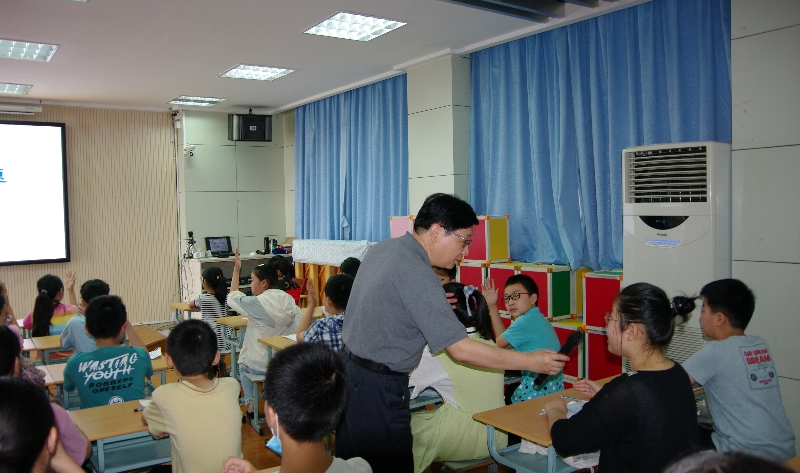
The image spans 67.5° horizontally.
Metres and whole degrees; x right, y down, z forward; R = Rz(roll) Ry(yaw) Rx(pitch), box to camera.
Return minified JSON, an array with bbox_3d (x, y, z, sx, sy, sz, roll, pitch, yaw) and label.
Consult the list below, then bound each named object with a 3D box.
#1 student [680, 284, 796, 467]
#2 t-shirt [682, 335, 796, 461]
[{"bbox_3d":[1.258,0.789,2.398,0.440,1.262,0.630,-3,4,-32],"label":"student"},{"bbox_3d":[1.388,0.658,2.450,0.400,0.480,0.290,-4,4,-38],"label":"t-shirt"}]

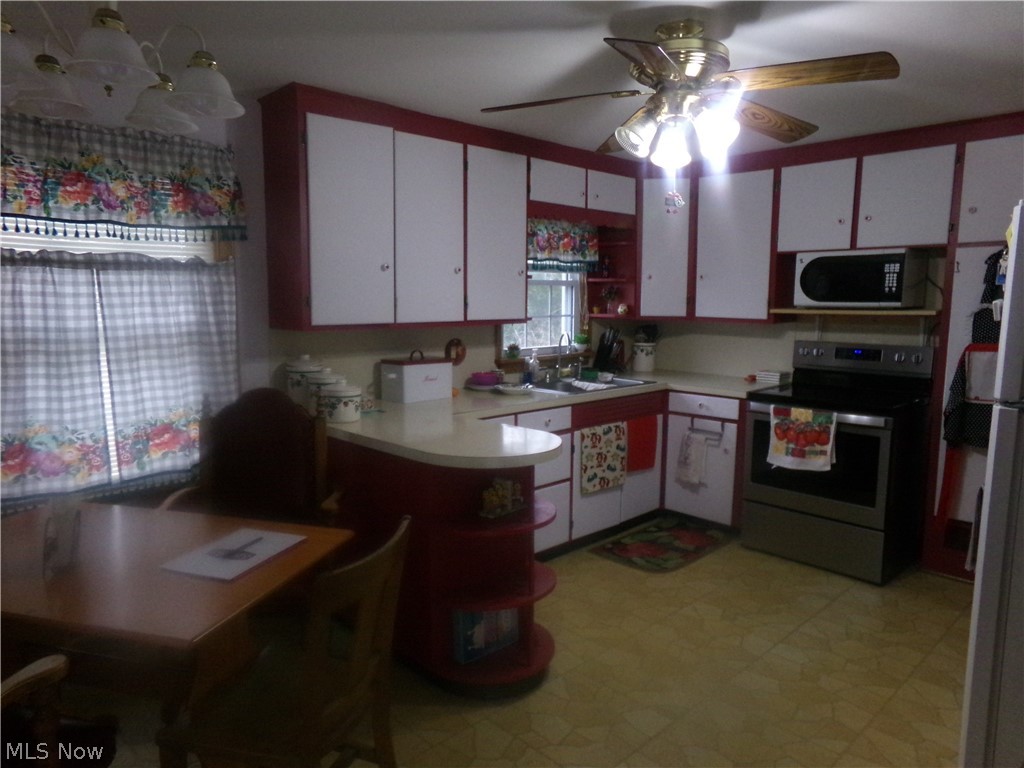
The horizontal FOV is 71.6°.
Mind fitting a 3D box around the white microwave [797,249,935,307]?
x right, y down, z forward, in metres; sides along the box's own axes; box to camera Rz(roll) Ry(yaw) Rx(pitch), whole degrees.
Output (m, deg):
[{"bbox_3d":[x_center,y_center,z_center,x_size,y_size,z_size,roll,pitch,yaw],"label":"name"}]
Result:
[{"bbox_3d":[1.954,-0.577,3.987,0.367,0.308,0.568,-6,10,-44],"label":"white microwave"}]

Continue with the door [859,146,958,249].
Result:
[{"bbox_3d":[2.066,-0.970,3.730,0.020,0.490,0.441,-7,10,-44],"label":"door"}]

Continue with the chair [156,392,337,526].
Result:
[{"bbox_3d":[-0.978,0.590,2.646,0.600,1.080,0.600,0,7,-6],"label":"chair"}]

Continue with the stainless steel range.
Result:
[{"bbox_3d":[1.838,0.378,4.033,0.680,1.180,0.762,-7,10,-44],"label":"stainless steel range"}]

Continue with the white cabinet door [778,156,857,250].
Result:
[{"bbox_3d":[1.740,-1.009,4.057,0.020,0.486,0.418,-7,10,-44],"label":"white cabinet door"}]

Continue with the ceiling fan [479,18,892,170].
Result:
[{"bbox_3d":[0.549,-0.915,2.259,1.275,0.478,1.224,-6,10,-44],"label":"ceiling fan"}]

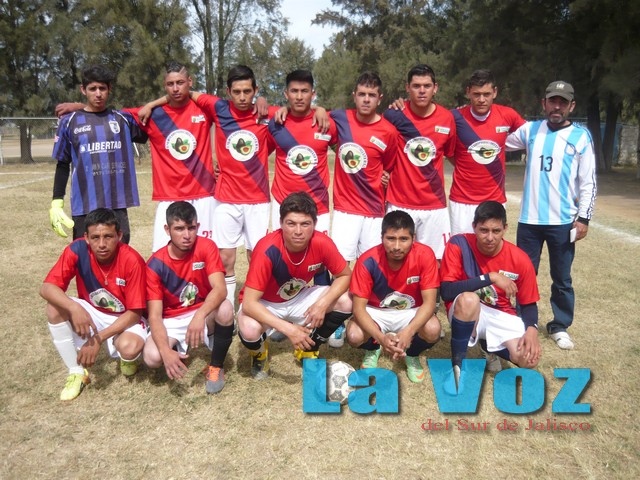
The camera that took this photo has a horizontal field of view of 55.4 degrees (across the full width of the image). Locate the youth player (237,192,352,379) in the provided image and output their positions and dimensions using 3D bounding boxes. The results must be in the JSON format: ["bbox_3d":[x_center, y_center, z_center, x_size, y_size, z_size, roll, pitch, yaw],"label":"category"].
[{"bbox_3d":[-0.140,0.232,3.616,0.650,1.060,0.700,0,9,-2],"label":"youth player"}]

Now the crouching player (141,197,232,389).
[{"bbox_3d":[-0.752,0.275,3.487,0.480,1.000,0.680,-3,11,-17],"label":"crouching player"}]

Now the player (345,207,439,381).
[{"bbox_3d":[0.405,0.300,3.547,0.540,0.950,0.660,1,9,6],"label":"player"}]

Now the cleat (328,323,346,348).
[{"bbox_3d":[0.117,0.619,4.079,0.105,0.110,0.280,2,11,12],"label":"cleat"}]

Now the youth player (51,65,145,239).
[{"bbox_3d":[-1.405,-0.203,3.958,0.660,1.770,0.360,-3,11,-14],"label":"youth player"}]

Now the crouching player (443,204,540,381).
[{"bbox_3d":[0.915,0.286,3.473,0.580,1.000,0.770,2,10,10],"label":"crouching player"}]

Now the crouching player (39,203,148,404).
[{"bbox_3d":[-1.277,0.294,3.440,0.560,0.980,0.720,-2,11,-12],"label":"crouching player"}]

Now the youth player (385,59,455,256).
[{"bbox_3d":[0.661,-0.216,3.976,0.522,1.790,0.360,1,10,4],"label":"youth player"}]

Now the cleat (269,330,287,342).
[{"bbox_3d":[-0.297,0.603,4.167,0.105,0.110,0.280,1,10,5],"label":"cleat"}]

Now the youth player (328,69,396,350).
[{"bbox_3d":[0.193,-0.188,3.931,0.620,1.750,0.380,3,11,18],"label":"youth player"}]

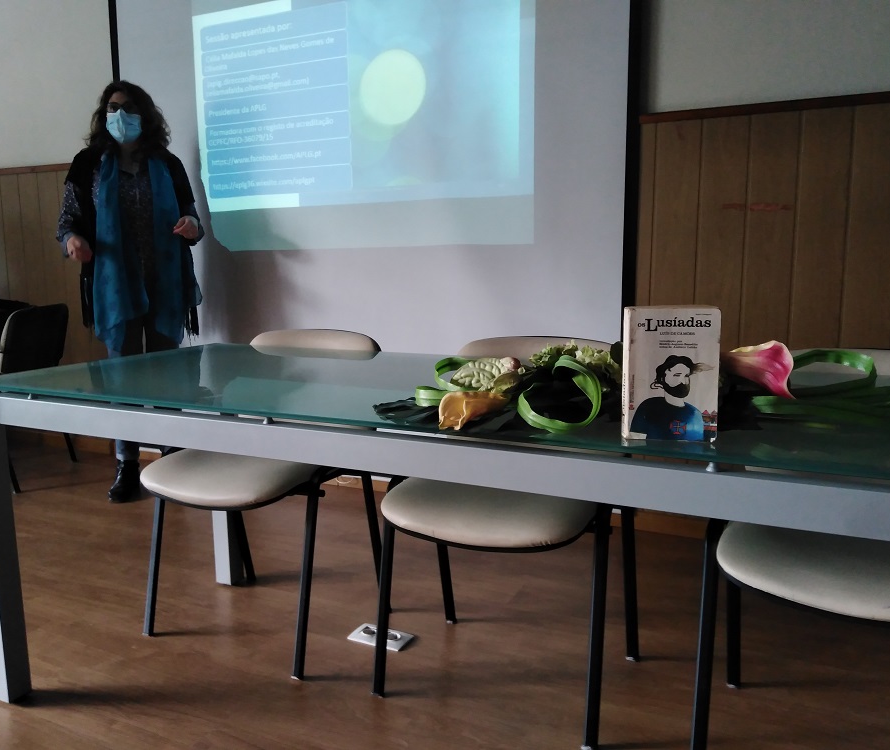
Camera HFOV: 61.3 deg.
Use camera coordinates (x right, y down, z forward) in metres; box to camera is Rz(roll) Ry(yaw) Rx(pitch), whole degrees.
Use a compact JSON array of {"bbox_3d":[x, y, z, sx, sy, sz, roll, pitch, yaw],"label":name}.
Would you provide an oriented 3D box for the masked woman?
[{"bbox_3d":[-1.315,-0.326,3.170,0.570,1.740,0.400,-3,9,-17],"label":"masked woman"}]

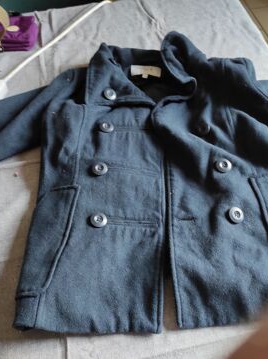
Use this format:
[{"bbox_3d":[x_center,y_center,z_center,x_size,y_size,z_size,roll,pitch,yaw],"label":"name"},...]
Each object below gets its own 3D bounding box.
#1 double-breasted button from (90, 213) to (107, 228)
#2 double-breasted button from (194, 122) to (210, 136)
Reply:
[{"bbox_3d":[-0.059,0.070,0.587,0.028,0.007,0.028,4,51,-4],"label":"double-breasted button"},{"bbox_3d":[0.138,-0.100,0.690,0.028,0.007,0.028,-3,55,7],"label":"double-breasted button"}]

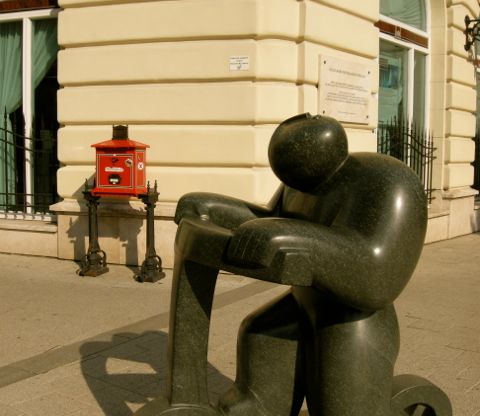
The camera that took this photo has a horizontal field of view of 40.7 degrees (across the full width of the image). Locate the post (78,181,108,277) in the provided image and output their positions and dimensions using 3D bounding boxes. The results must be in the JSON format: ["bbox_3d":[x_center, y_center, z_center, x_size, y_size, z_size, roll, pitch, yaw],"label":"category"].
[{"bbox_3d":[-1.756,0.220,7.791,0.236,1.127,0.369,2,5,19],"label":"post"}]

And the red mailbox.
[{"bbox_3d":[-1.388,-0.560,7.588,0.564,0.820,0.379,2,5,19],"label":"red mailbox"}]

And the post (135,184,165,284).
[{"bbox_3d":[-1.033,0.252,7.508,0.236,1.127,0.369,2,5,19],"label":"post"}]

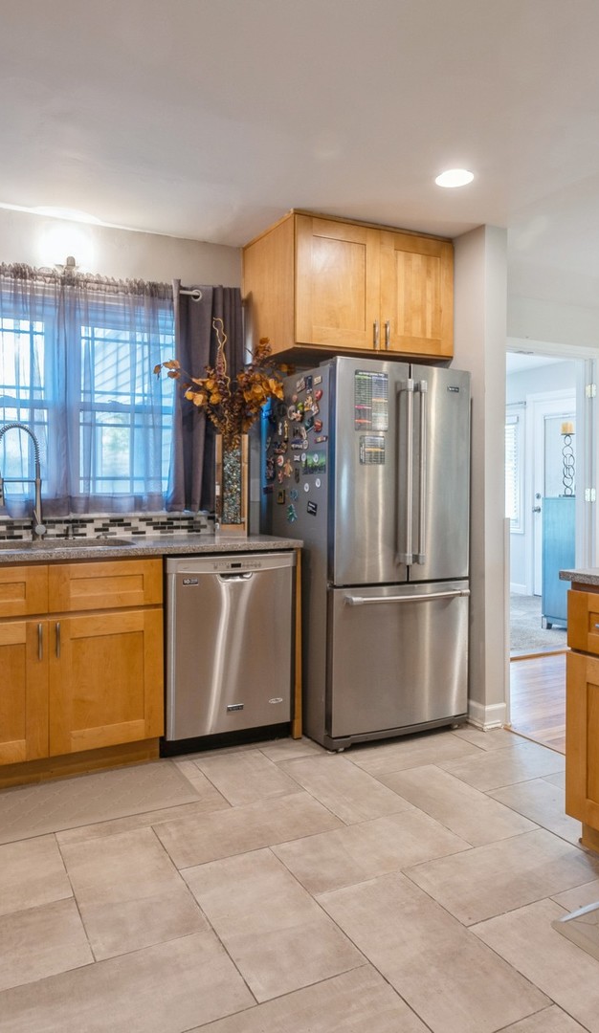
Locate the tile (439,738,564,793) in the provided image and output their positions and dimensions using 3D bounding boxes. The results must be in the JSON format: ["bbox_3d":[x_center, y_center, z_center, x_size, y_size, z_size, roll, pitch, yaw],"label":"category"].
[{"bbox_3d":[0.887,1.047,2.705,0.581,0.010,0.289,-1,1,-26],"label":"tile"}]

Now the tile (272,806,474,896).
[{"bbox_3d":[0.249,1.107,2.161,0.616,0.012,0.298,-1,3,-29],"label":"tile"}]

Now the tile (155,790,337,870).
[{"bbox_3d":[-0.158,1.056,2.184,0.581,0.010,0.289,-1,1,-26],"label":"tile"}]

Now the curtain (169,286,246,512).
[{"bbox_3d":[-0.485,-0.627,3.371,0.416,1.199,0.090,-1,1,-26],"label":"curtain"}]

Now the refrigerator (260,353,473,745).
[{"bbox_3d":[0.336,0.141,3.386,0.838,1.778,0.722,-1,3,-29],"label":"refrigerator"}]

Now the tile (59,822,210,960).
[{"bbox_3d":[-0.520,1.117,1.964,0.313,0.012,0.587,-1,3,-29],"label":"tile"}]

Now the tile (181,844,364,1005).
[{"bbox_3d":[-0.098,1.124,1.836,0.313,0.012,0.587,-1,3,-29],"label":"tile"}]

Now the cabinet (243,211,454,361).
[{"bbox_3d":[0.248,-1.116,3.453,0.913,0.637,0.637,0,1,-25],"label":"cabinet"}]

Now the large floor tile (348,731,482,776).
[{"bbox_3d":[0.496,1.046,2.836,0.581,0.010,0.289,-1,1,-26],"label":"large floor tile"}]

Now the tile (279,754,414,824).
[{"bbox_3d":[0.173,1.083,2.618,0.313,0.012,0.587,-1,3,-29],"label":"tile"}]

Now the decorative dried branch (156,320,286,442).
[{"bbox_3d":[-0.372,-0.657,3.168,0.626,0.564,0.404,-1,3,-29],"label":"decorative dried branch"}]

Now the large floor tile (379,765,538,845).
[{"bbox_3d":[0.560,1.052,2.379,0.289,0.010,0.581,-1,1,-26],"label":"large floor tile"}]

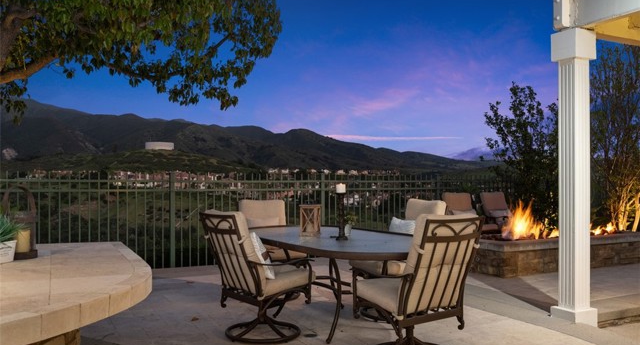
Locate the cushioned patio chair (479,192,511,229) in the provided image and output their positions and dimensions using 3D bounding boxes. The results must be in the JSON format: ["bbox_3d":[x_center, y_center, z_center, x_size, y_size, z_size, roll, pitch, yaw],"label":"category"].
[{"bbox_3d":[3.070,0.800,9.300,0.660,0.930,0.760,0,0,-29],"label":"cushioned patio chair"}]

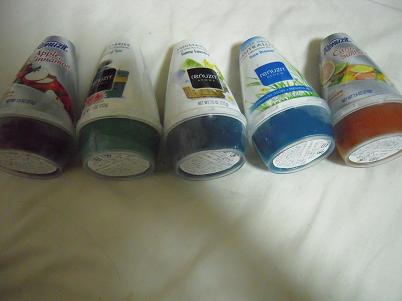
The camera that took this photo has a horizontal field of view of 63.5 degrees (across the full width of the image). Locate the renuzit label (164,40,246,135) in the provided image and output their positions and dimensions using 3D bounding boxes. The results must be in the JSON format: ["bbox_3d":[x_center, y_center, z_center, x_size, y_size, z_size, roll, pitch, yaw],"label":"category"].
[{"bbox_3d":[-0.004,-0.059,0.320,0.075,0.075,0.115,-2,62,-14],"label":"renuzit label"}]

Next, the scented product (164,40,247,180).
[{"bbox_3d":[-0.003,-0.049,0.315,0.077,0.077,0.139,-2,62,-14],"label":"scented product"}]

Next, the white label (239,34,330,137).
[{"bbox_3d":[0.069,-0.063,0.325,0.075,0.075,0.115,-16,59,2],"label":"white label"}]

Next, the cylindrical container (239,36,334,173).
[{"bbox_3d":[0.072,-0.053,0.319,0.077,0.077,0.139,-16,59,2],"label":"cylindrical container"}]

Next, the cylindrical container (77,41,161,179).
[{"bbox_3d":[-0.076,-0.048,0.312,0.077,0.077,0.139,-13,63,15],"label":"cylindrical container"}]

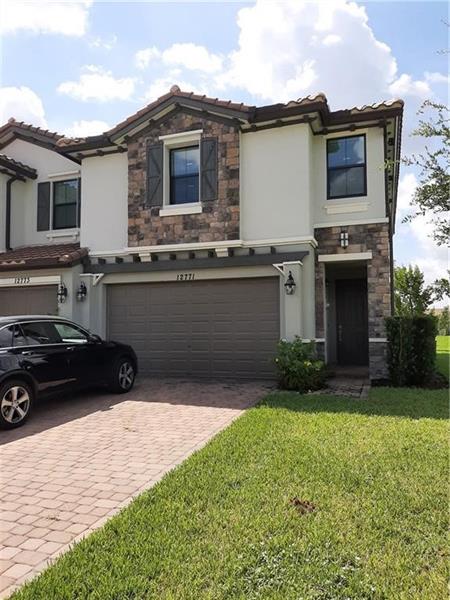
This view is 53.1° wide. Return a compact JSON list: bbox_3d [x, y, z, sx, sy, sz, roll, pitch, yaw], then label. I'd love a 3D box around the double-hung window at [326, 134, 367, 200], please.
[{"bbox_3d":[2.980,-3.232,11.010,0.922,1.535,0.100,-2,-6,19],"label":"double-hung window"}]

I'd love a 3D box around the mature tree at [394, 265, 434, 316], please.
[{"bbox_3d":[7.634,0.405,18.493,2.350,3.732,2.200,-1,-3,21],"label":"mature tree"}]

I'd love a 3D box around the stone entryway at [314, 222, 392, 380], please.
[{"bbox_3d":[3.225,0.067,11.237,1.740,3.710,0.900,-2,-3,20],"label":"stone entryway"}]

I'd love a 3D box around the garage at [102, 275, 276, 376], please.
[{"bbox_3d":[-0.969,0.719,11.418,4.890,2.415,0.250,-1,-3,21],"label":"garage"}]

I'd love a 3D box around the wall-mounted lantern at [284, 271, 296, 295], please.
[{"bbox_3d":[1.442,-0.375,9.922,0.250,0.507,0.300,-1,-3,21],"label":"wall-mounted lantern"}]

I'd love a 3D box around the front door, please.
[{"bbox_3d":[3.521,0.625,12.345,0.925,2.383,0.080,-1,-3,21],"label":"front door"}]

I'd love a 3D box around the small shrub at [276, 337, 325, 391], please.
[{"bbox_3d":[1.568,1.306,9.338,0.977,1.057,0.950,-1,-3,21],"label":"small shrub"}]

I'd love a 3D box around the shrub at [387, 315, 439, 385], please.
[{"bbox_3d":[4.148,1.095,10.015,1.021,1.495,1.050,-1,-3,21],"label":"shrub"}]

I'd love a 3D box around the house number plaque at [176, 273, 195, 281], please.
[{"bbox_3d":[-0.984,-0.578,11.336,0.502,0.182,0.030,-1,-3,21],"label":"house number plaque"}]

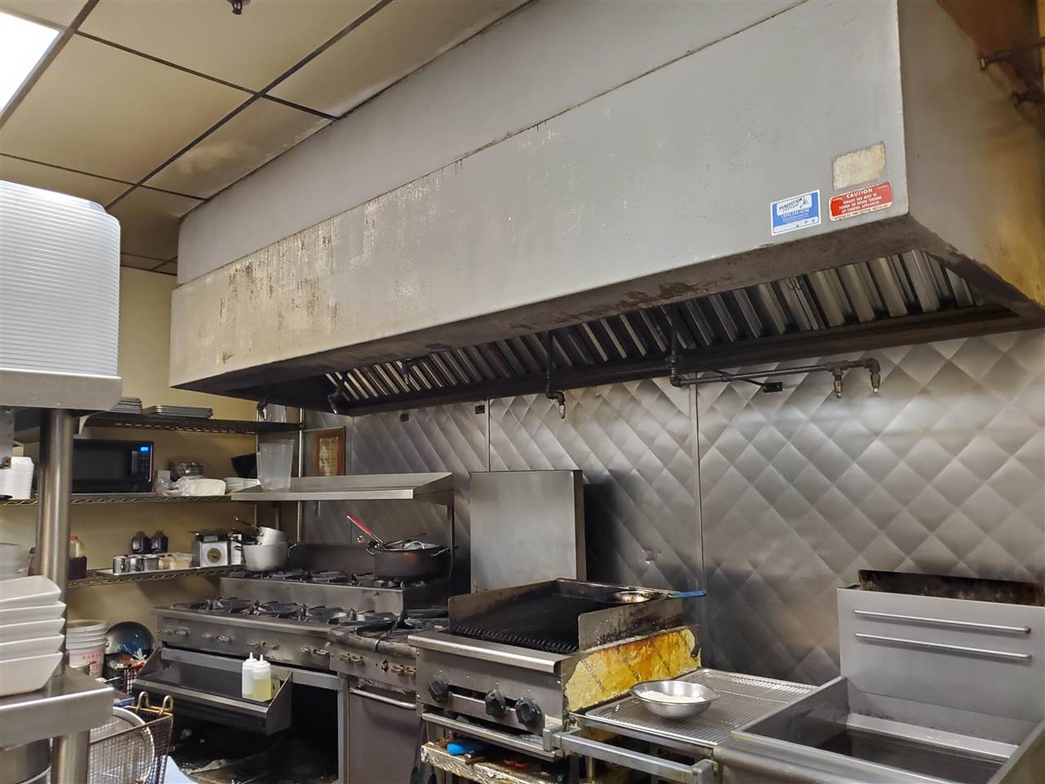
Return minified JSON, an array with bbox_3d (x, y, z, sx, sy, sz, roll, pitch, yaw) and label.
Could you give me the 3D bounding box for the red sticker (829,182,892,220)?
[{"bbox_3d":[0.709,-0.399,1.643,0.127,0.054,0.002,-7,-9,43],"label":"red sticker"}]

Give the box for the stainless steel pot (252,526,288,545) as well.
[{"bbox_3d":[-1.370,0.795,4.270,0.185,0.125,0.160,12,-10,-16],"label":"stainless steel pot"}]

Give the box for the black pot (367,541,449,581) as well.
[{"bbox_3d":[-0.504,0.757,3.500,0.360,0.140,0.310,-1,-6,0],"label":"black pot"}]

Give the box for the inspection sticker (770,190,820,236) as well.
[{"bbox_3d":[0.607,-0.397,1.742,0.115,0.077,0.002,-7,-9,43],"label":"inspection sticker"}]

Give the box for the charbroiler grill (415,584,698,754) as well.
[{"bbox_3d":[0.104,0.796,2.393,0.615,0.345,0.670,-7,-9,44],"label":"charbroiler grill"}]

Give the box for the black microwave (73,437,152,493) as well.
[{"bbox_3d":[-2.453,0.437,4.510,0.375,0.295,0.495,-7,-9,44],"label":"black microwave"}]

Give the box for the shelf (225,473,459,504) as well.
[{"bbox_3d":[-0.890,0.462,3.726,1.220,0.115,0.270,-5,-7,34],"label":"shelf"}]

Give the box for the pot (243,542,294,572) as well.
[{"bbox_3d":[-1.263,0.813,3.880,0.240,0.140,0.240,-1,-6,0],"label":"pot"}]

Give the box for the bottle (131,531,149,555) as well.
[{"bbox_3d":[-2.341,0.955,4.805,0.105,0.205,0.115,-7,-9,44],"label":"bottle"}]

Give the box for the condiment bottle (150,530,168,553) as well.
[{"bbox_3d":[-2.249,0.965,4.863,0.110,0.205,0.110,3,-8,-33],"label":"condiment bottle"}]

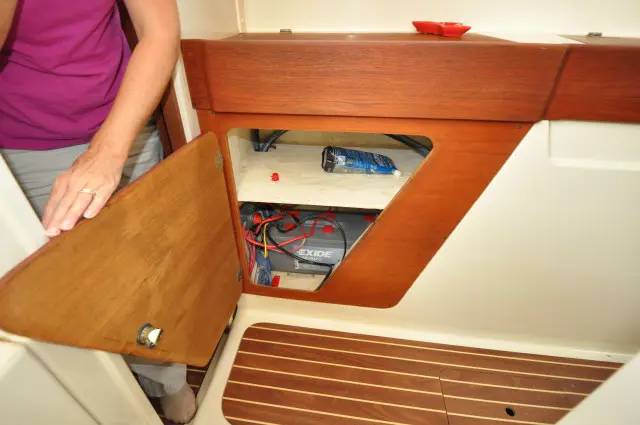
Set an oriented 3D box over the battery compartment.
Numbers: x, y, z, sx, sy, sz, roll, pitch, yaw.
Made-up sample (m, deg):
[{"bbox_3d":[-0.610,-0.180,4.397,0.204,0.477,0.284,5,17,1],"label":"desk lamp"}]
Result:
[{"bbox_3d":[0.033,-0.067,1.075,0.558,0.610,0.420,4,34,6],"label":"battery compartment"}]

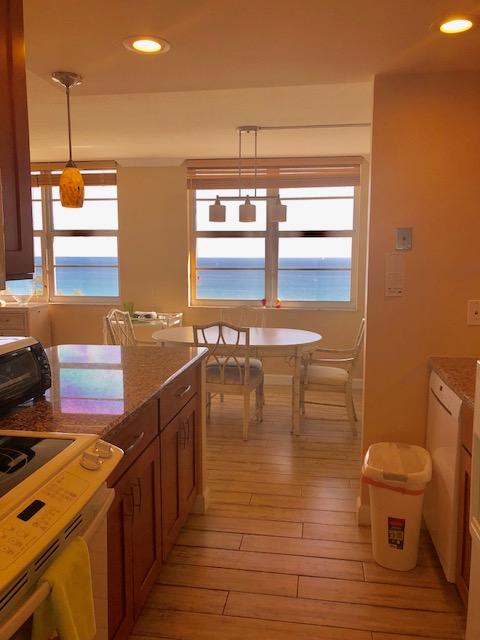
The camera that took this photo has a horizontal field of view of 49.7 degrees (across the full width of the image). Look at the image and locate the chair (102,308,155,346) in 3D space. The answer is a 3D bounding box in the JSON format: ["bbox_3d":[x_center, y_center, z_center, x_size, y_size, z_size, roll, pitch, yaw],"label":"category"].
[{"bbox_3d":[-0.827,0.394,4.658,0.580,0.940,0.550,1,7,9],"label":"chair"}]

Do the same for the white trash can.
[{"bbox_3d":[0.754,0.886,2.482,0.300,0.500,0.370,3,7,20],"label":"white trash can"}]

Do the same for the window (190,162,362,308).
[{"bbox_3d":[0.351,-0.923,5.639,1.850,1.620,0.120,1,7,9],"label":"window"}]

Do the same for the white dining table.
[{"bbox_3d":[-0.037,0.502,4.530,1.470,0.760,1.070,1,7,9],"label":"white dining table"}]

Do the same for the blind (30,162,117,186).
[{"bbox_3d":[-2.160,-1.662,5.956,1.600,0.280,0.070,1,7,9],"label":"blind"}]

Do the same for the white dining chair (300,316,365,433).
[{"bbox_3d":[0.758,0.435,4.348,0.580,0.940,0.550,2,7,15],"label":"white dining chair"}]

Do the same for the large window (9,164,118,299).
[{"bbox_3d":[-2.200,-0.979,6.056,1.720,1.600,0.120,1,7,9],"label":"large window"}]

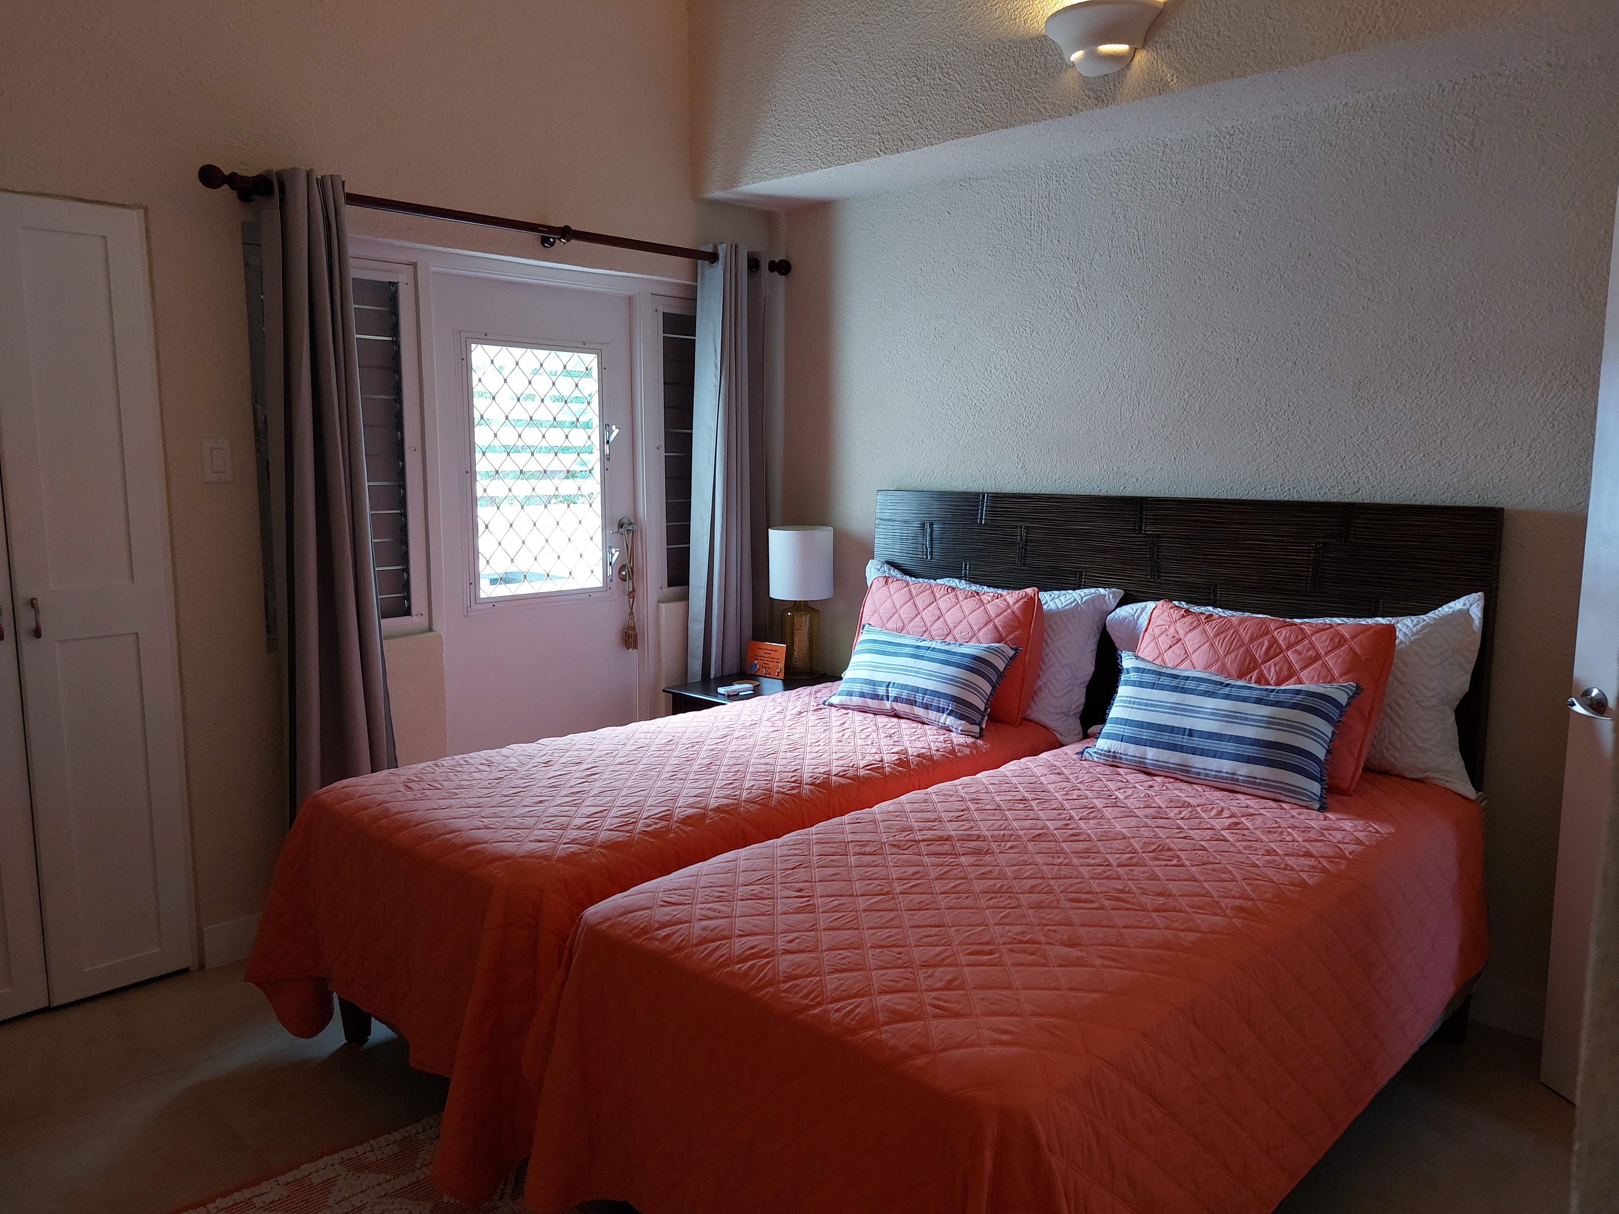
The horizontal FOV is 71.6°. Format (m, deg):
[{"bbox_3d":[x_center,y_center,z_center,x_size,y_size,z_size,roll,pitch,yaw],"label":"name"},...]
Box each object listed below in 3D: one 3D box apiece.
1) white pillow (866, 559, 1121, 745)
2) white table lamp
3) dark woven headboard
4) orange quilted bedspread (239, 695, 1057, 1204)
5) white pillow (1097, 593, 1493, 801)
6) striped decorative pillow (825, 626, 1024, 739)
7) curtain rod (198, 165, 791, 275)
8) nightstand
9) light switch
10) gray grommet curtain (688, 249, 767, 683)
[{"bbox_3d":[0.512,0.120,3.601,0.200,0.490,0.950,15,-5,-44],"label":"white pillow"},{"bbox_3d":[-0.030,-0.017,4.239,0.245,0.563,0.245,0,7,0],"label":"white table lamp"},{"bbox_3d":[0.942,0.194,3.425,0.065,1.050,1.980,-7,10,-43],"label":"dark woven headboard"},{"bbox_3d":[-0.255,0.673,3.141,2.120,0.560,1.200,-7,10,-43],"label":"orange quilted bedspread"},{"bbox_3d":[1.192,0.187,2.940,0.200,0.490,0.950,7,1,-44],"label":"white pillow"},{"bbox_3d":[0.337,0.228,3.545,0.640,0.310,0.130,8,-23,46],"label":"striped decorative pillow"},{"bbox_3d":[-0.813,-1.187,3.558,2.040,0.075,0.100,-7,10,-43],"label":"curtain rod"},{"bbox_3d":[-0.134,0.574,4.148,0.610,0.585,0.440,-7,10,-43],"label":"nightstand"},{"bbox_3d":[-1.597,-0.394,3.031,0.071,0.116,0.010,-7,10,-43],"label":"light switch"},{"bbox_3d":[-0.289,-0.252,4.162,0.380,2.120,0.140,-7,10,-43],"label":"gray grommet curtain"}]

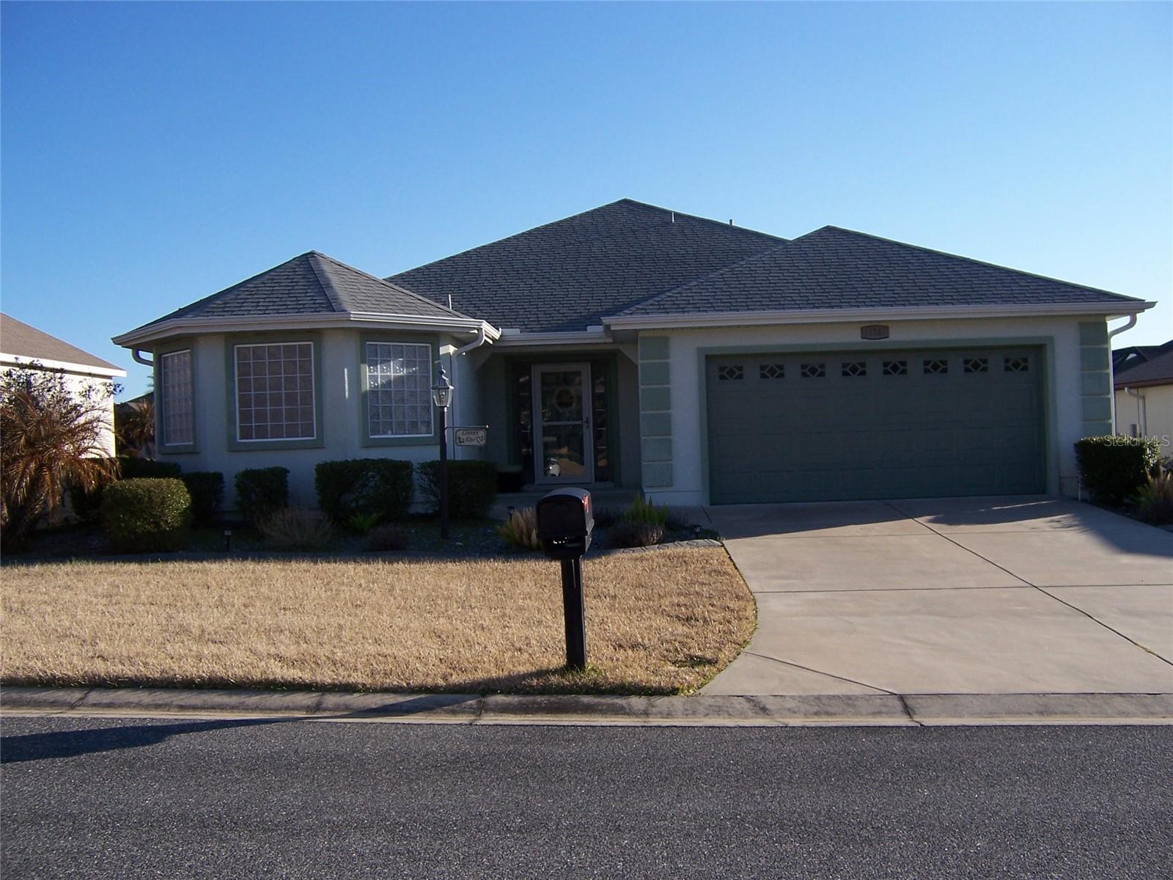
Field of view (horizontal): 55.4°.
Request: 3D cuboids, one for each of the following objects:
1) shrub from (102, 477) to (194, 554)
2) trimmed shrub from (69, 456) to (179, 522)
[{"bbox_3d":[-5.056,0.843,12.850,0.950,0.827,0.920,-2,-1,0],"label":"shrub"},{"bbox_3d":[-6.277,0.649,15.196,1.350,0.880,0.900,-2,-1,0],"label":"trimmed shrub"}]

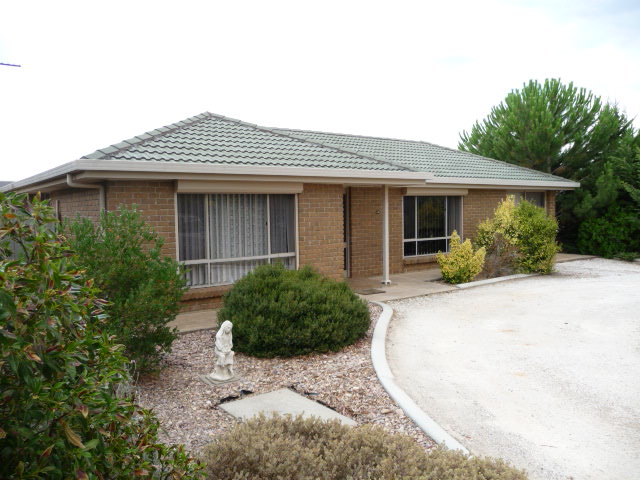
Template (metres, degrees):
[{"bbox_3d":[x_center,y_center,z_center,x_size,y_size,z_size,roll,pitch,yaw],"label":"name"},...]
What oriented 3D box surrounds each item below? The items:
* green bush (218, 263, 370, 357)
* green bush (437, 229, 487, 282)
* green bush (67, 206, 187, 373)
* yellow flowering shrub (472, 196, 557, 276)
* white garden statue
[{"bbox_3d":[-0.337,0.801,6.850,2.000,1.000,1.900,-1,4,0],"label":"green bush"},{"bbox_3d":[3.116,0.352,11.400,1.080,1.120,1.050,-1,4,0],"label":"green bush"},{"bbox_3d":[-2.160,0.523,5.750,1.280,1.750,1.280,-4,5,-36],"label":"green bush"},{"bbox_3d":[4.972,-0.151,13.100,2.150,1.890,1.850,-4,5,-36],"label":"yellow flowering shrub"},{"bbox_3d":[-0.979,1.092,5.170,0.250,0.580,0.260,-3,5,-33],"label":"white garden statue"}]

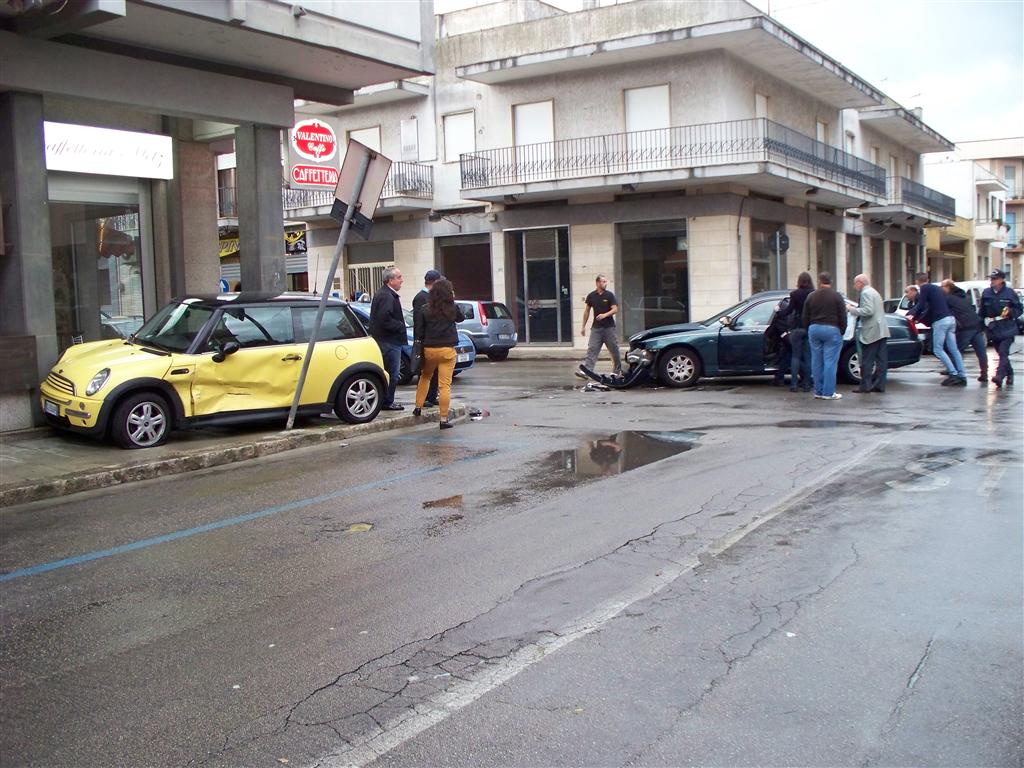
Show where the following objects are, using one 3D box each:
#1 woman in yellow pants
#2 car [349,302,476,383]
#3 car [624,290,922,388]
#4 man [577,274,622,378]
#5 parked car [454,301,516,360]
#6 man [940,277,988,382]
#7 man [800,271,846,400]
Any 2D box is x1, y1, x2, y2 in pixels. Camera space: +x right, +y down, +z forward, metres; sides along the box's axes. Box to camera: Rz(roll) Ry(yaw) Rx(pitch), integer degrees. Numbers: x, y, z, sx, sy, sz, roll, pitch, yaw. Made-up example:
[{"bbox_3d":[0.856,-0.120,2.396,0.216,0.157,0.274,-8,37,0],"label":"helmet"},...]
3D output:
[{"bbox_3d":[-0.818,-0.339,11.850,0.550,1.650,0.460,-1,4,9],"label":"woman in yellow pants"},{"bbox_3d":[-2.642,-0.798,19.896,4.050,1.480,1.690,1,5,31],"label":"car"},{"bbox_3d":[3.999,-0.744,16.867,4.680,1.430,1.780,-2,4,2],"label":"car"},{"bbox_3d":[1.512,-0.985,18.400,0.560,1.780,0.680,-6,6,-43],"label":"man"},{"bbox_3d":[-1.902,-1.275,25.945,4.020,1.500,1.720,1,5,31],"label":"parked car"},{"bbox_3d":[6.781,-0.809,16.100,0.900,1.570,0.550,-1,4,7],"label":"man"},{"bbox_3d":[4.108,-0.631,14.000,0.580,1.680,0.400,-1,4,13],"label":"man"}]

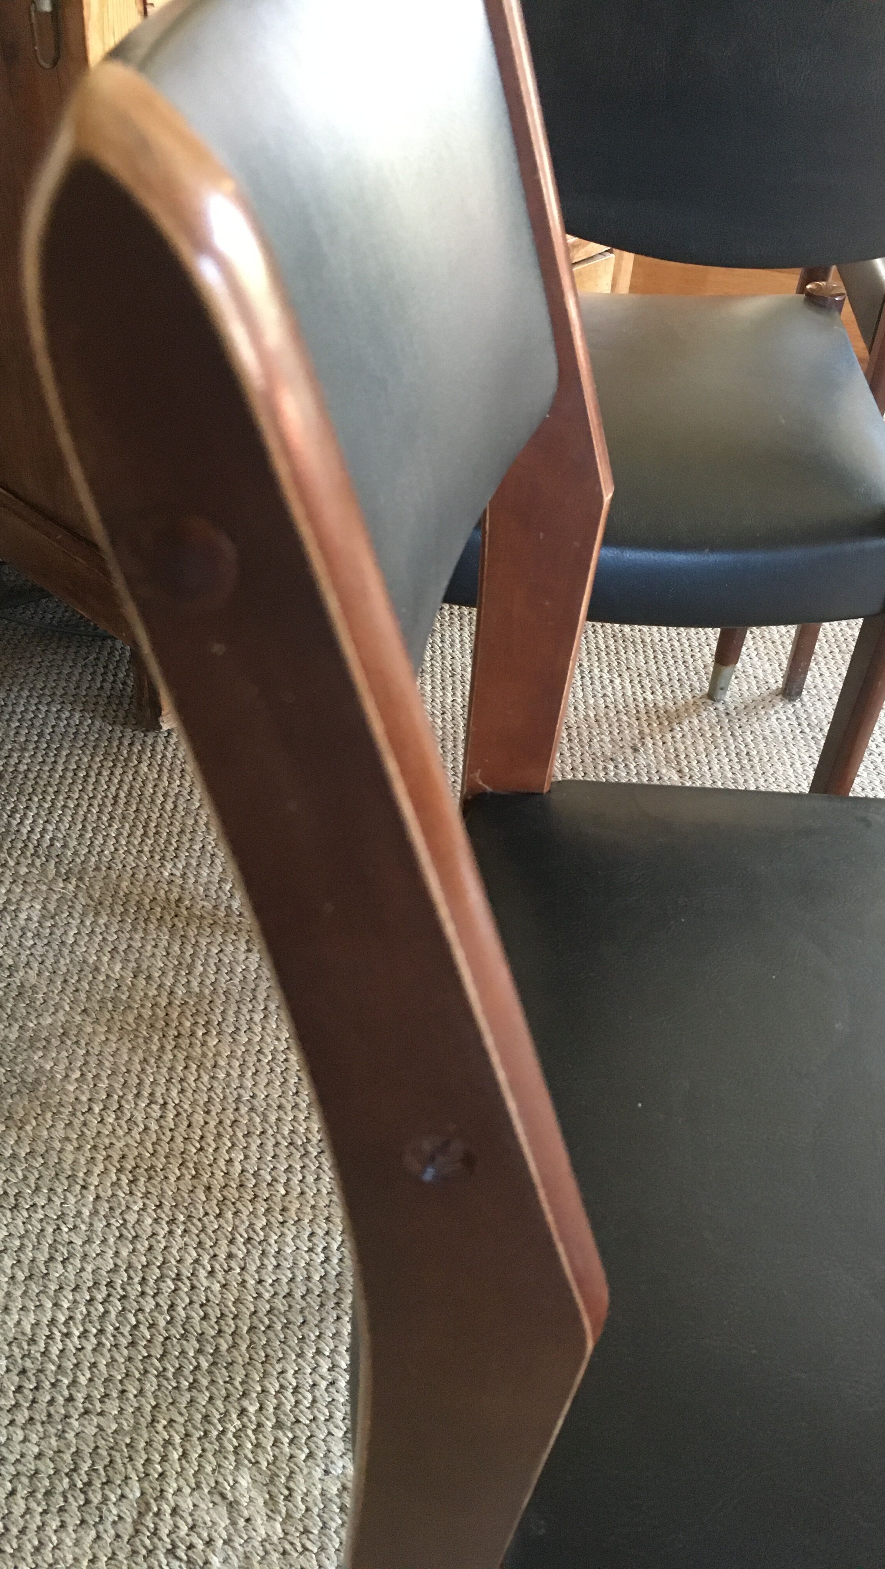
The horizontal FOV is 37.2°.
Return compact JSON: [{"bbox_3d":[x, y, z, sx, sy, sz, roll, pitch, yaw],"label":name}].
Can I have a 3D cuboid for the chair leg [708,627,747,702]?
[{"bbox_3d":[0.326,-0.263,1.332,0.032,0.435,0.032,7,40,2],"label":"chair leg"}]

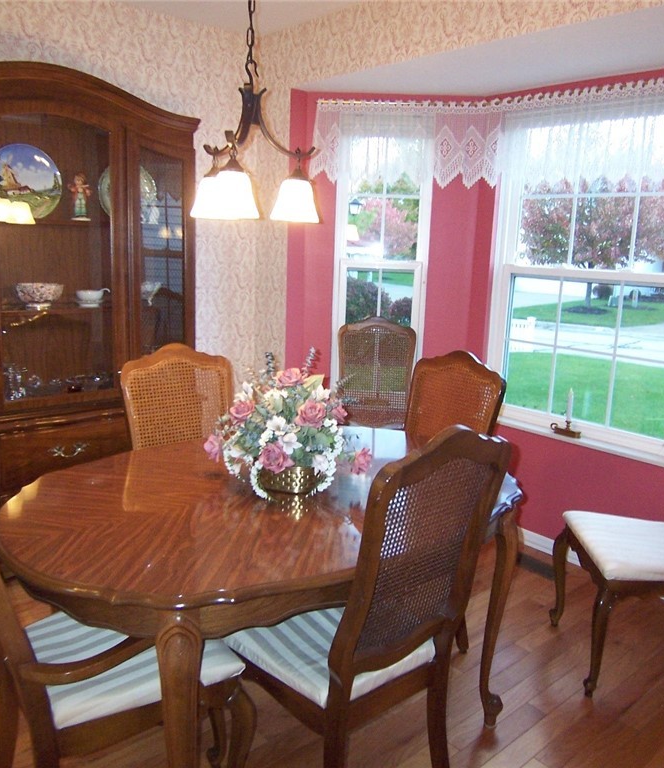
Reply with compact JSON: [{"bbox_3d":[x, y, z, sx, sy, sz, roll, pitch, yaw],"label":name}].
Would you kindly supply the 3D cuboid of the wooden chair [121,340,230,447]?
[{"bbox_3d":[-0.399,0.439,2.239,0.500,1.090,0.610,-6,14,-38],"label":"wooden chair"}]

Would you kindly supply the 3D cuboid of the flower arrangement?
[{"bbox_3d":[-0.117,0.106,1.951,0.480,0.400,0.420,2,11,-3],"label":"flower arrangement"}]

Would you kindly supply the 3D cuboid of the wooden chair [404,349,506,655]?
[{"bbox_3d":[0.229,0.446,2.346,0.610,1.090,0.510,-7,15,-41],"label":"wooden chair"}]

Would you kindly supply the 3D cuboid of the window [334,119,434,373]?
[{"bbox_3d":[0.257,-0.603,3.516,0.480,1.490,0.100,3,11,2],"label":"window"}]

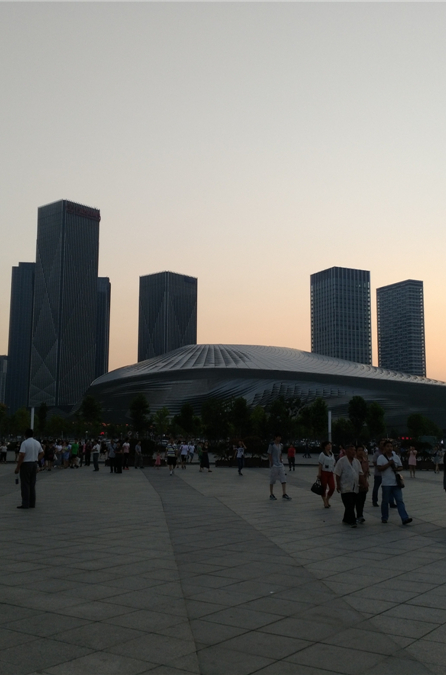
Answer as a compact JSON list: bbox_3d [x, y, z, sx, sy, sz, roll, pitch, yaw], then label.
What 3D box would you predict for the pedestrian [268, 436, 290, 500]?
[{"bbox_3d":[1.505,3.581,20.164,0.563,1.773,0.436,6,-10,-34],"label":"pedestrian"}]

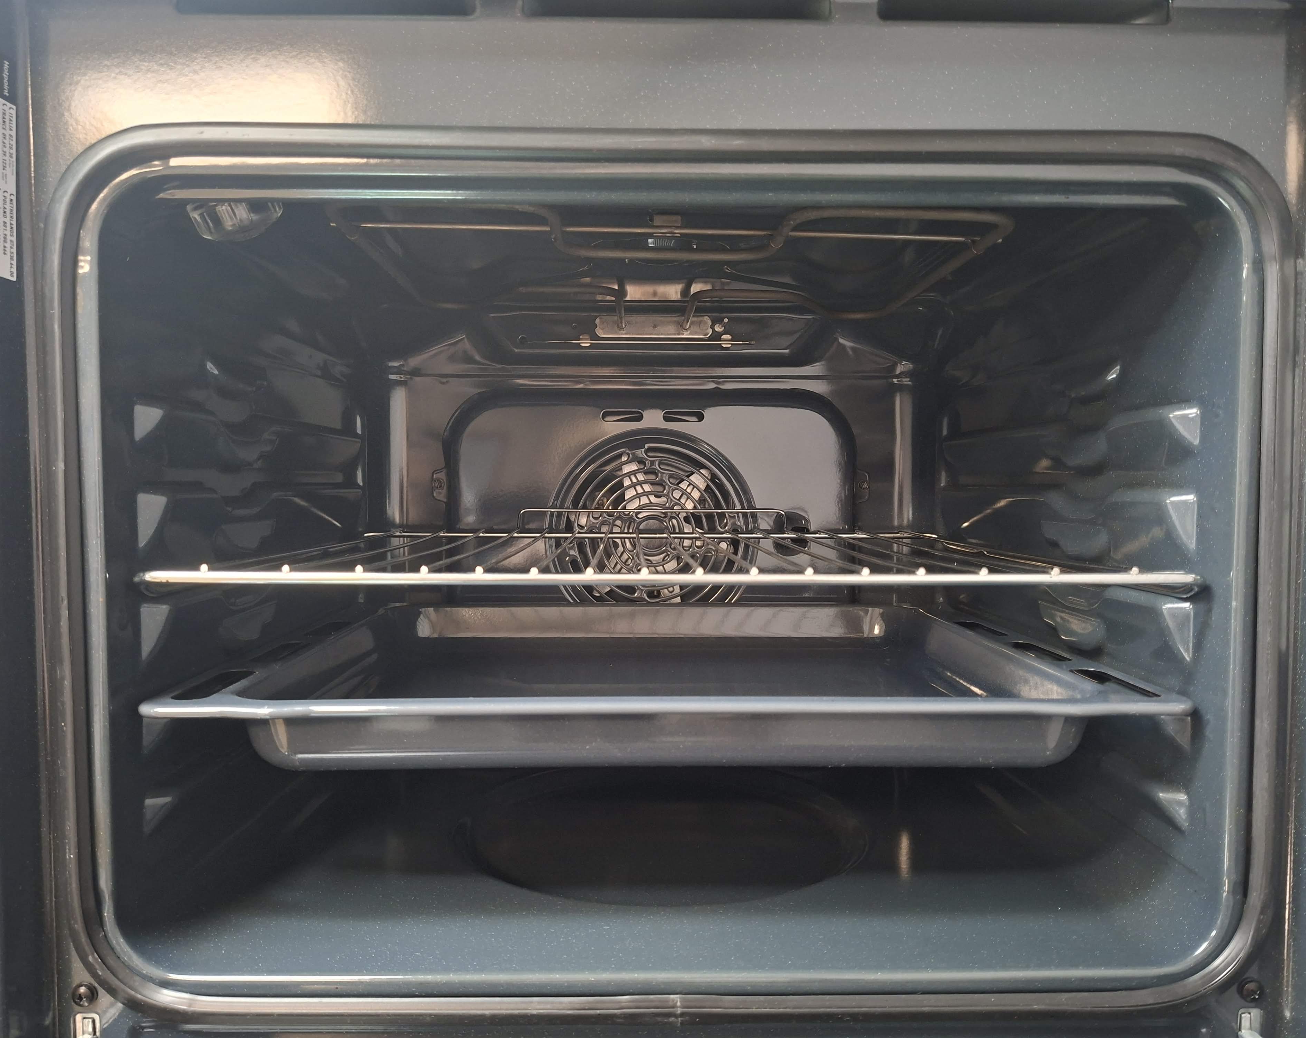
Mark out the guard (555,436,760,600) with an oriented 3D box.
[{"bbox_3d":[0.000,0.014,0.775,0.175,0.175,0.020,0,2,-1],"label":"guard"}]

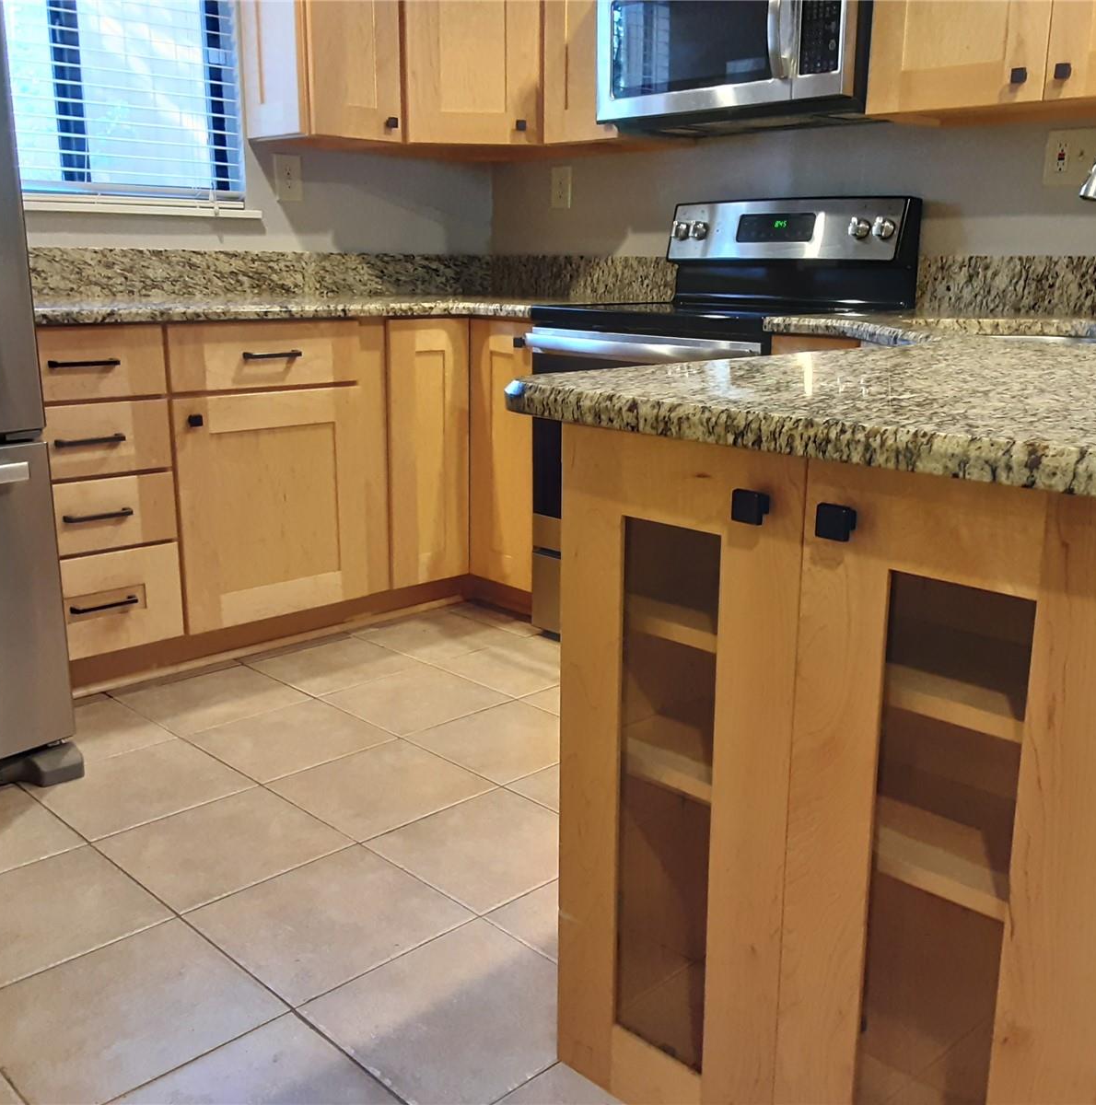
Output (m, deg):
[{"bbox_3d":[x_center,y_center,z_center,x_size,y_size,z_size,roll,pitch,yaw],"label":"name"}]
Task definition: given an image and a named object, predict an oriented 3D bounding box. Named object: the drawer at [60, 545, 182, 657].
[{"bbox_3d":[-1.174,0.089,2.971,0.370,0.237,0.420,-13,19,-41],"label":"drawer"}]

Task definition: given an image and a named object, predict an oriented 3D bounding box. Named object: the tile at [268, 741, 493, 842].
[{"bbox_3d":[-0.338,0.480,2.421,0.346,0.012,0.346,-13,19,-41],"label":"tile"}]

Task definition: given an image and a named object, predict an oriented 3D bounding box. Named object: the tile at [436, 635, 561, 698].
[{"bbox_3d":[-0.065,0.298,3.088,0.341,0.011,0.334,-13,19,-42],"label":"tile"}]

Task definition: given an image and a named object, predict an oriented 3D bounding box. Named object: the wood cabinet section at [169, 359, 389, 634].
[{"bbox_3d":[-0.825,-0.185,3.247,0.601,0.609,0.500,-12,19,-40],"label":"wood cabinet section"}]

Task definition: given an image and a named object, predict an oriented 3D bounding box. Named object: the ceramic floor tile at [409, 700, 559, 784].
[{"bbox_3d":[-0.083,0.420,2.653,0.346,0.012,0.346,-13,19,-41],"label":"ceramic floor tile"}]

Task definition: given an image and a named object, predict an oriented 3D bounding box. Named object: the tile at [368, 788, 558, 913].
[{"bbox_3d":[-0.099,0.532,2.150,0.341,0.011,0.334,-13,19,-42],"label":"tile"}]

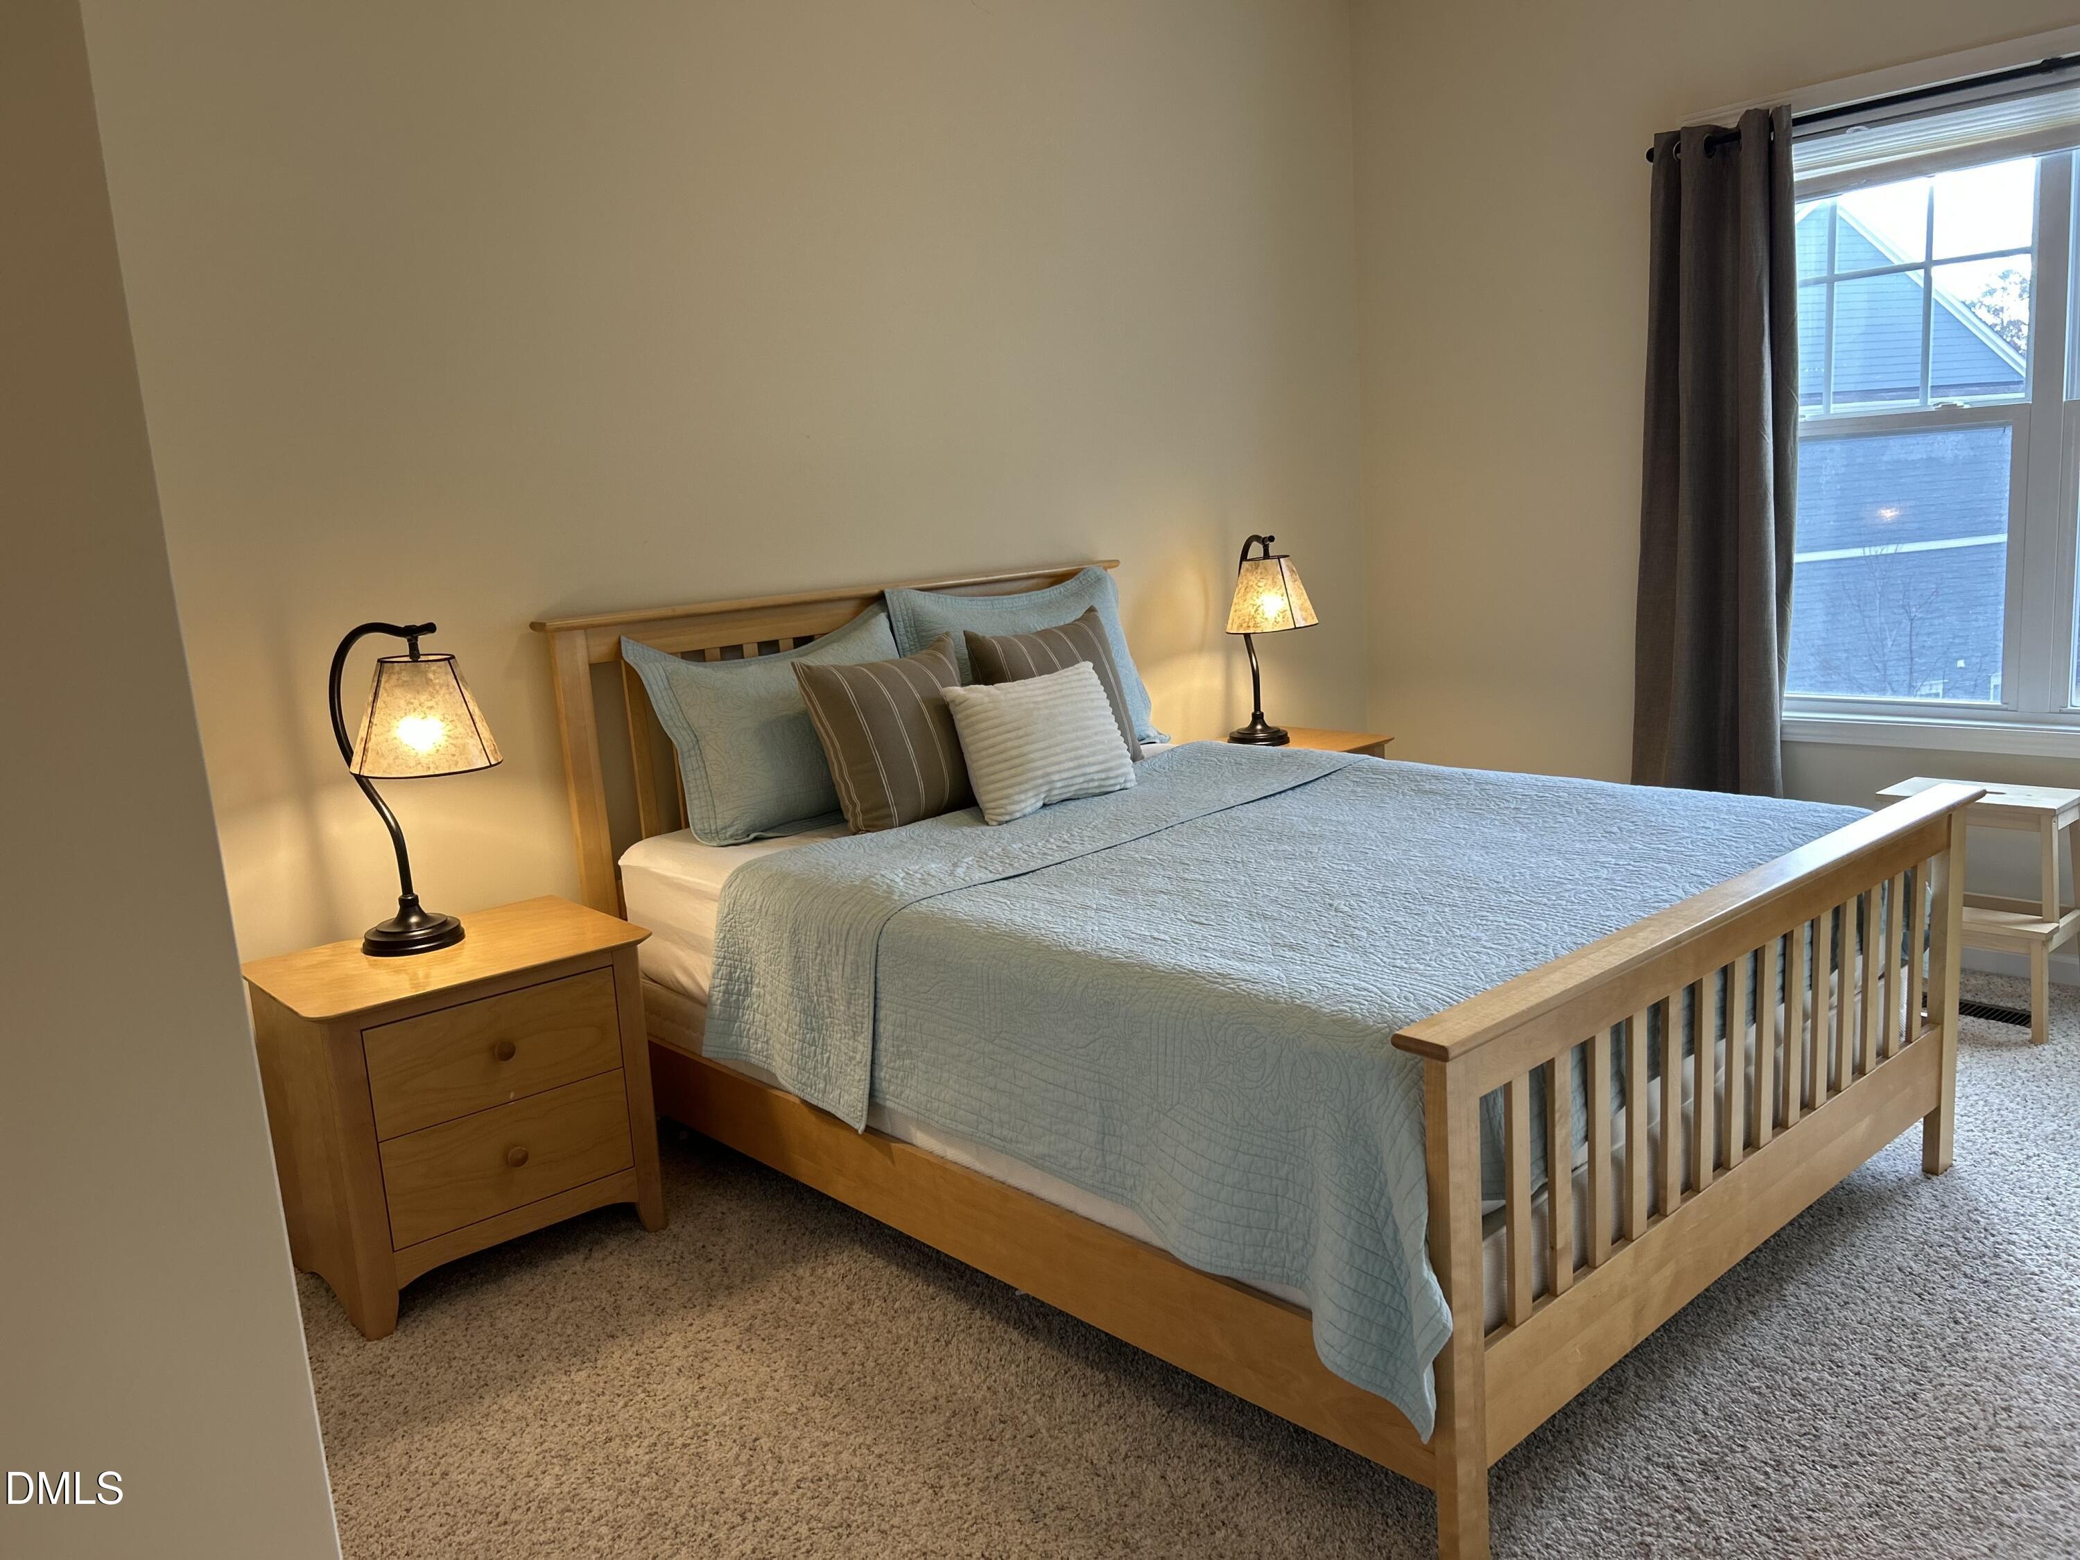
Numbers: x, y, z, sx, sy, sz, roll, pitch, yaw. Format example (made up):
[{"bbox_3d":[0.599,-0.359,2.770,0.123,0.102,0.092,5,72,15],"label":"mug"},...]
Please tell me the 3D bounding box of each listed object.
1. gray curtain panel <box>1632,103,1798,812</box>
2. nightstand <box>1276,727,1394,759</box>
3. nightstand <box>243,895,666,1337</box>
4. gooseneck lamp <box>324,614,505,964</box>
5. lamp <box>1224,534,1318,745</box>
[{"bbox_3d":[1.809,-0.639,4.209,0.130,2.140,0.440,-12,13,-41],"label":"gray curtain panel"},{"bbox_3d":[0.683,0.207,4.571,0.615,0.596,0.490,-12,13,-41],"label":"nightstand"},{"bbox_3d":[-1.097,0.609,2.984,0.615,0.585,0.490,-12,13,-41],"label":"nightstand"},{"bbox_3d":[-1.174,0.008,2.980,0.340,0.610,0.280,-3,10,5],"label":"gooseneck lamp"},{"bbox_3d":[0.655,-0.402,4.545,0.280,0.610,0.340,-8,10,-20],"label":"lamp"}]

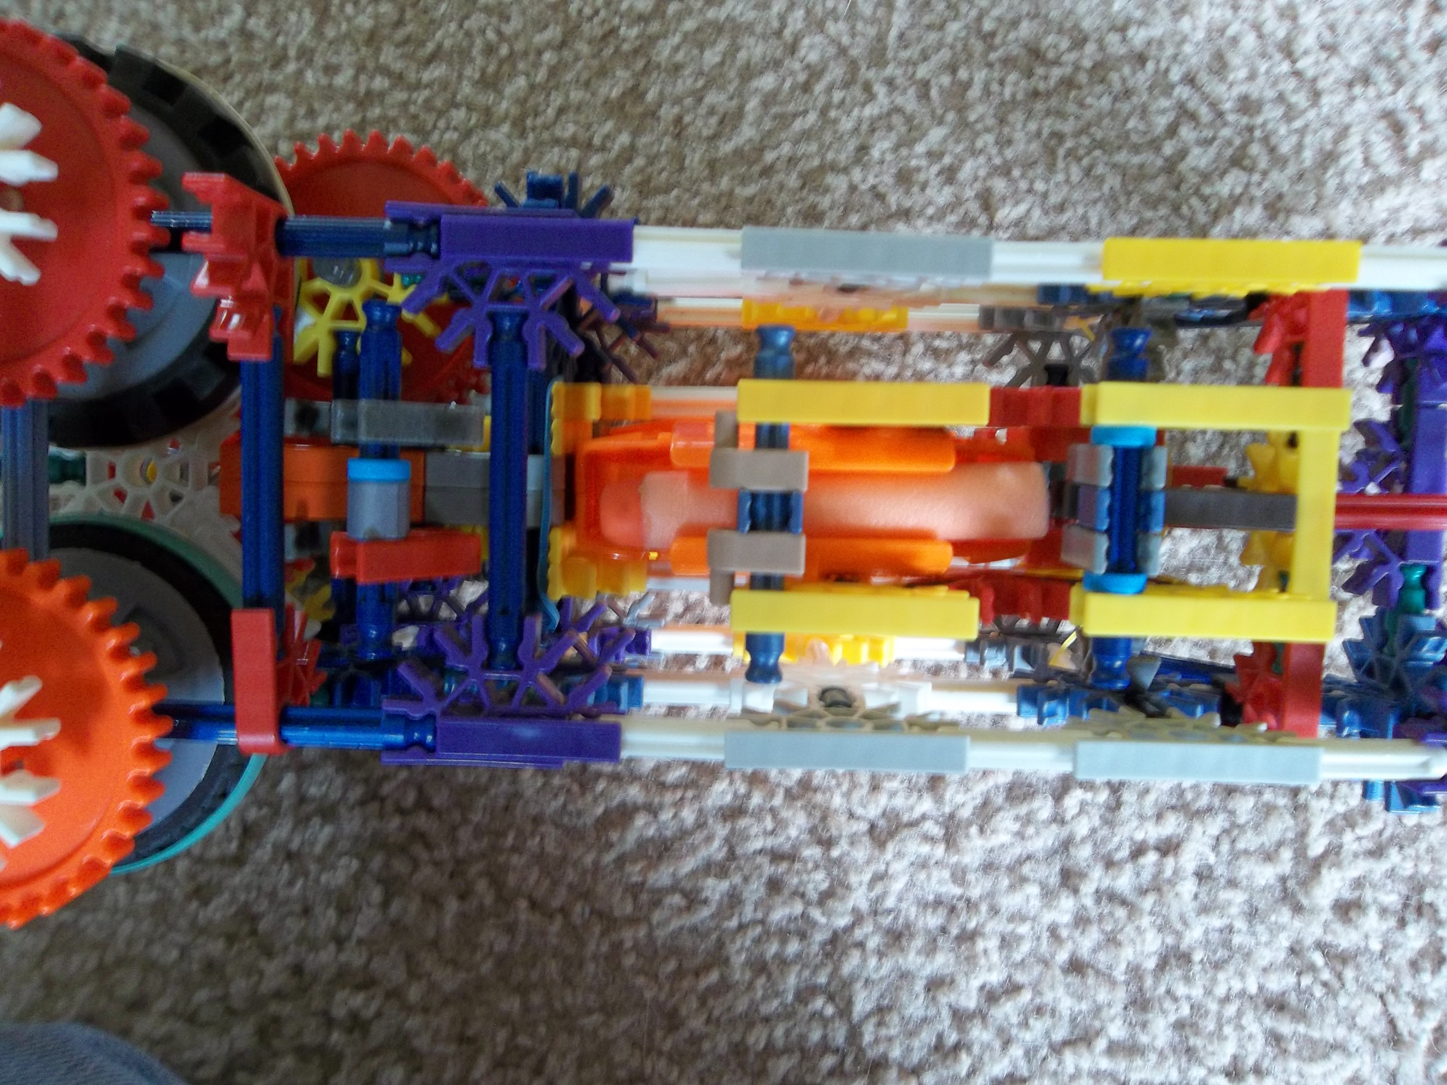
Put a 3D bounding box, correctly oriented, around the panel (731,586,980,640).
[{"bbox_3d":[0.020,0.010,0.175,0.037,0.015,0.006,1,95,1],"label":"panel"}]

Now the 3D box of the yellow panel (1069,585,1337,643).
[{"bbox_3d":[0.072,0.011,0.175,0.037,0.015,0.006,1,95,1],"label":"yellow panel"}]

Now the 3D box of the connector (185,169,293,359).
[{"bbox_3d":[-0.070,-0.039,0.165,0.006,0.022,0.024,2,95,1],"label":"connector"}]

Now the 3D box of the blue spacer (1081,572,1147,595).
[{"bbox_3d":[0.059,0.006,0.169,0.010,0.010,0.003,2,95,1],"label":"blue spacer"}]

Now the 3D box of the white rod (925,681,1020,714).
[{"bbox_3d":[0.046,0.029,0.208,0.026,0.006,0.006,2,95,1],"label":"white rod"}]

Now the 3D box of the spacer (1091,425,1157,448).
[{"bbox_3d":[0.060,-0.016,0.170,0.010,0.010,0.003,1,95,1],"label":"spacer"}]

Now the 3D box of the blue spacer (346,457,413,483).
[{"bbox_3d":[-0.052,-0.011,0.170,0.010,0.010,0.003,2,95,1],"label":"blue spacer"}]

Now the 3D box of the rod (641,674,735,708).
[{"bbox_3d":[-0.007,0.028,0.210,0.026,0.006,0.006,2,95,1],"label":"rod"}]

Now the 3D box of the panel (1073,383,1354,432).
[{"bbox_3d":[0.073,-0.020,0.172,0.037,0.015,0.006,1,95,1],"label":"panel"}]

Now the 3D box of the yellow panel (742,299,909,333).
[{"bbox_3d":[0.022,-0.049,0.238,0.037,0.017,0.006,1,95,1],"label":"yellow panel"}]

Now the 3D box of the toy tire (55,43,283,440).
[{"bbox_3d":[-0.106,-0.050,0.192,0.066,0.022,0.066,2,95,1],"label":"toy tire"}]

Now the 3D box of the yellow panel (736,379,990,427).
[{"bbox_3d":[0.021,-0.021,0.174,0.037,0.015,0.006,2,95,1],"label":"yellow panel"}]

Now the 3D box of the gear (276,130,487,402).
[{"bbox_3d":[-0.064,-0.044,0.202,0.056,0.006,0.056,1,95,1],"label":"gear"}]

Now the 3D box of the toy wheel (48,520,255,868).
[{"bbox_3d":[-0.108,0.026,0.194,0.063,0.014,0.063,0,95,1],"label":"toy wheel"}]

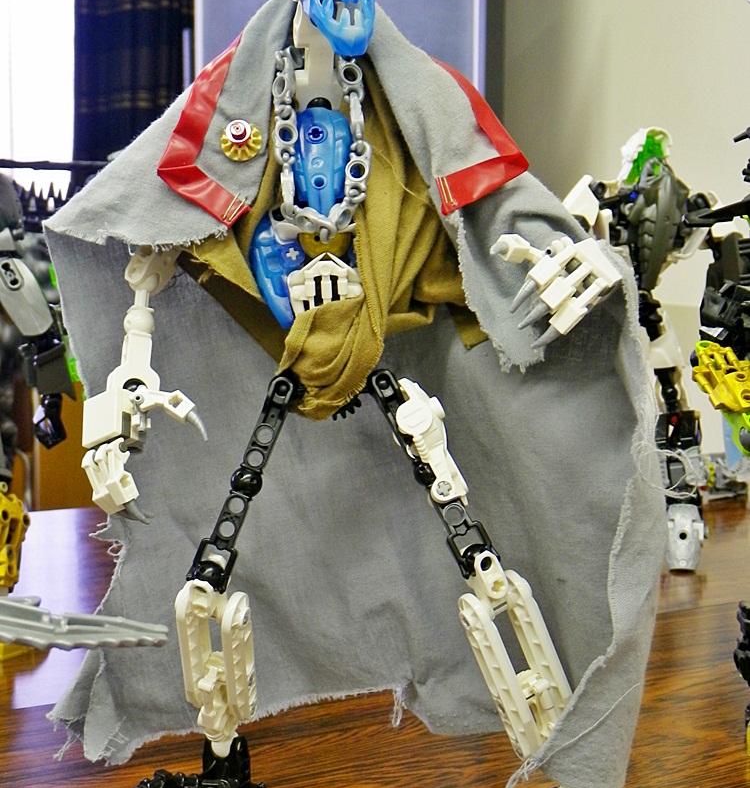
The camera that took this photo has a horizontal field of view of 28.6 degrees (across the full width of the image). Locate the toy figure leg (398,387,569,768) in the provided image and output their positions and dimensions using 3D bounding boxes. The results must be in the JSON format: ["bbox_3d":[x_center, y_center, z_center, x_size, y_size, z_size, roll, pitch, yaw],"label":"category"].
[{"bbox_3d":[0.034,0.056,0.444,0.028,0.136,0.027,-16,-16,-23],"label":"toy figure leg"}]

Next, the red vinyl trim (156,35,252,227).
[{"bbox_3d":[-0.054,-0.084,0.468,0.027,0.060,0.024,4,8,24],"label":"red vinyl trim"}]

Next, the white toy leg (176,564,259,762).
[{"bbox_3d":[-0.050,0.083,0.458,0.022,0.065,0.017,11,25,25],"label":"white toy leg"}]

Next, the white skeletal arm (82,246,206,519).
[{"bbox_3d":[-0.073,-0.004,0.470,0.037,0.093,0.034,4,8,-6],"label":"white skeletal arm"}]

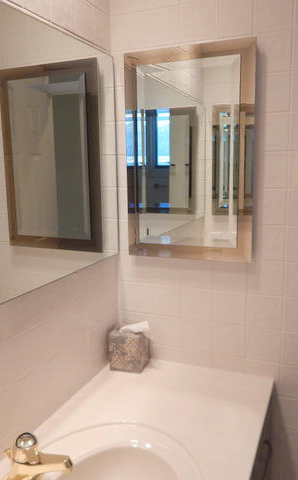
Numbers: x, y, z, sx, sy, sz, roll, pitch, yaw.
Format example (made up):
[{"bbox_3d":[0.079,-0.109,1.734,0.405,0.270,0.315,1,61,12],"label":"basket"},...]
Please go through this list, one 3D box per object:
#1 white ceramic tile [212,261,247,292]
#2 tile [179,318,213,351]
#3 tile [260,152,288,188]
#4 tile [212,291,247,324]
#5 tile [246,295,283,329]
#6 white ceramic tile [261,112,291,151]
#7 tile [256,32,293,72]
[{"bbox_3d":[0.258,0.111,1.295,0.107,0.106,0.010,3,10,23],"label":"white ceramic tile"},{"bbox_3d":[0.162,0.323,1.378,0.108,0.108,0.008,3,10,22],"label":"tile"},{"bbox_3d":[0.358,-0.206,1.209,0.108,0.108,0.010,3,10,22],"label":"tile"},{"bbox_3d":[0.264,0.221,1.320,0.108,0.108,0.010,3,10,22],"label":"tile"},{"bbox_3d":[0.361,0.223,1.270,0.107,0.106,0.010,3,10,23],"label":"tile"},{"bbox_3d":[0.356,-0.314,1.192,0.108,0.108,0.010,3,10,22],"label":"white ceramic tile"},{"bbox_3d":[0.348,-0.526,1.148,0.107,0.106,0.010,3,10,23],"label":"tile"}]

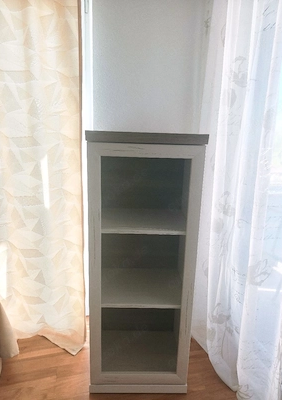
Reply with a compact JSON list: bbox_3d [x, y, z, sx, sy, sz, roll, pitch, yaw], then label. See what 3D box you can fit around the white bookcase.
[{"bbox_3d":[0.004,0.298,1.352,0.479,1.227,0.402,1,13,-1],"label":"white bookcase"}]

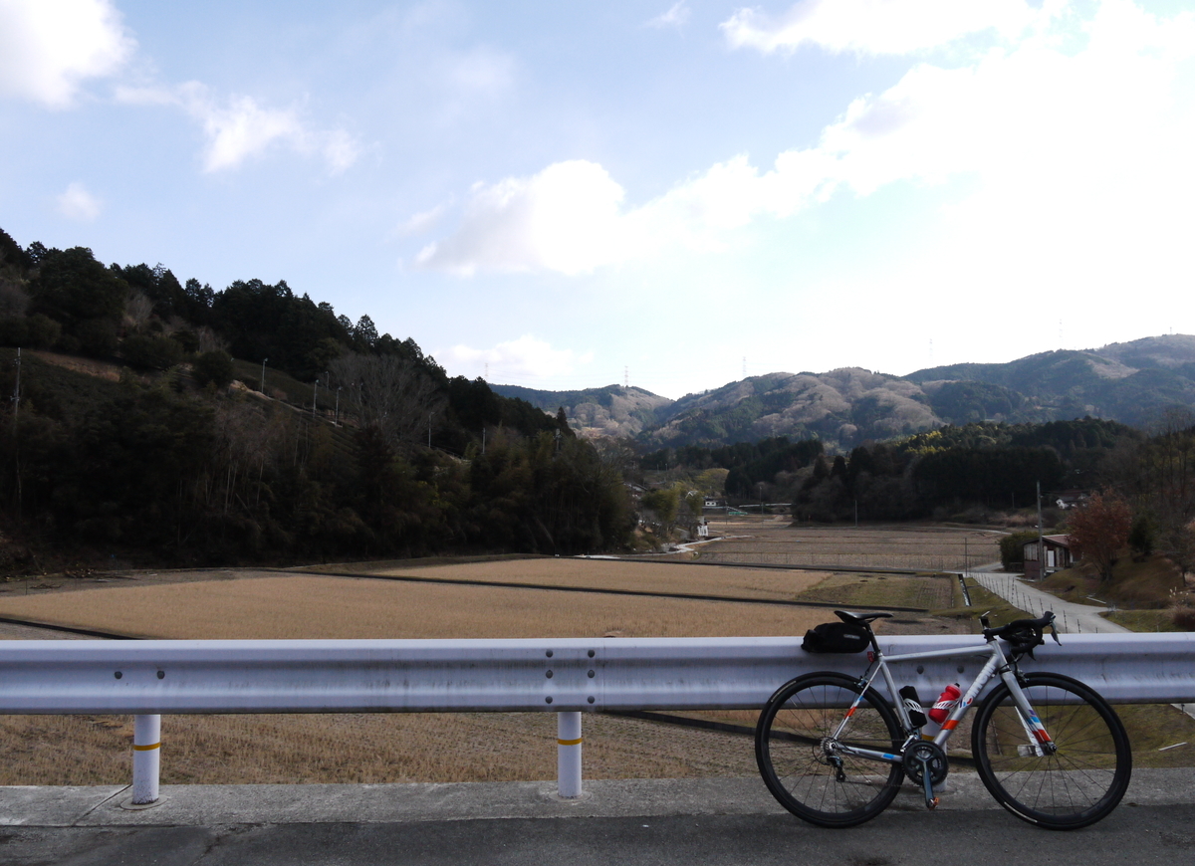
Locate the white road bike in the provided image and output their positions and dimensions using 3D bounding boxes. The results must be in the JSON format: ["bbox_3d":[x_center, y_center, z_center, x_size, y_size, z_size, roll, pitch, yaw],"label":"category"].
[{"bbox_3d":[1.533,1.279,4.351,1.640,0.950,0.440,-1,-12,3],"label":"white road bike"}]

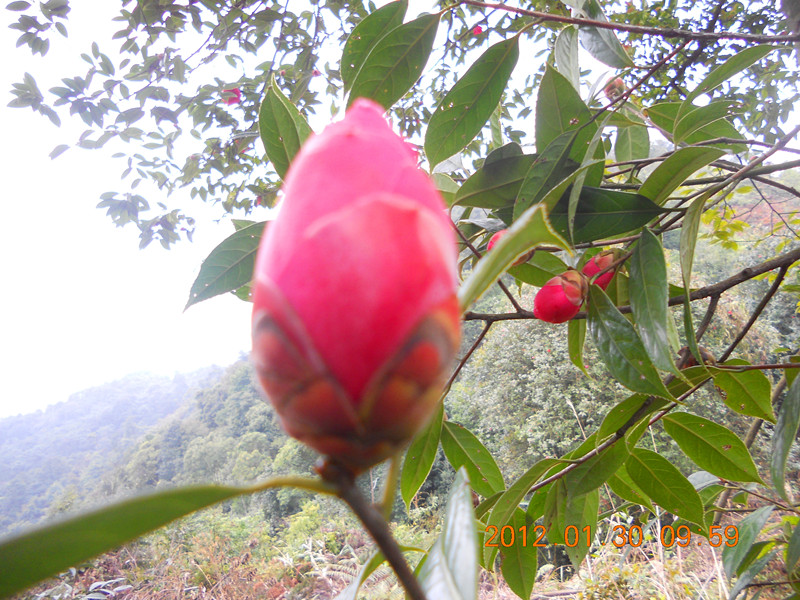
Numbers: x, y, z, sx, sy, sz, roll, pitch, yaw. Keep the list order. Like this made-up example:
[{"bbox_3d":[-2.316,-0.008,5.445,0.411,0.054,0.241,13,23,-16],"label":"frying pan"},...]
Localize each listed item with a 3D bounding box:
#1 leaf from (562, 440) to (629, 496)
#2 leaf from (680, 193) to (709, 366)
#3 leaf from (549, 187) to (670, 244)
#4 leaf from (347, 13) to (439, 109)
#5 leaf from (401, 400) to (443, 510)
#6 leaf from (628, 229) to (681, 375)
[{"bbox_3d":[0.157,0.136,0.502,0.034,0.074,0.012,34,20,-7],"label":"leaf"},{"bbox_3d":[0.217,-0.016,0.450,0.020,0.131,0.025,0,-10,30],"label":"leaf"},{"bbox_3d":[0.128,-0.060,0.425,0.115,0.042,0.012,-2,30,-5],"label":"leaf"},{"bbox_3d":[-0.007,-0.170,0.455,0.045,0.099,0.016,42,18,-11],"label":"leaf"},{"bbox_3d":[0.020,0.123,0.485,0.030,0.095,0.012,16,6,1],"label":"leaf"},{"bbox_3d":[0.179,-0.001,0.438,0.033,0.109,0.018,-9,-13,9],"label":"leaf"}]

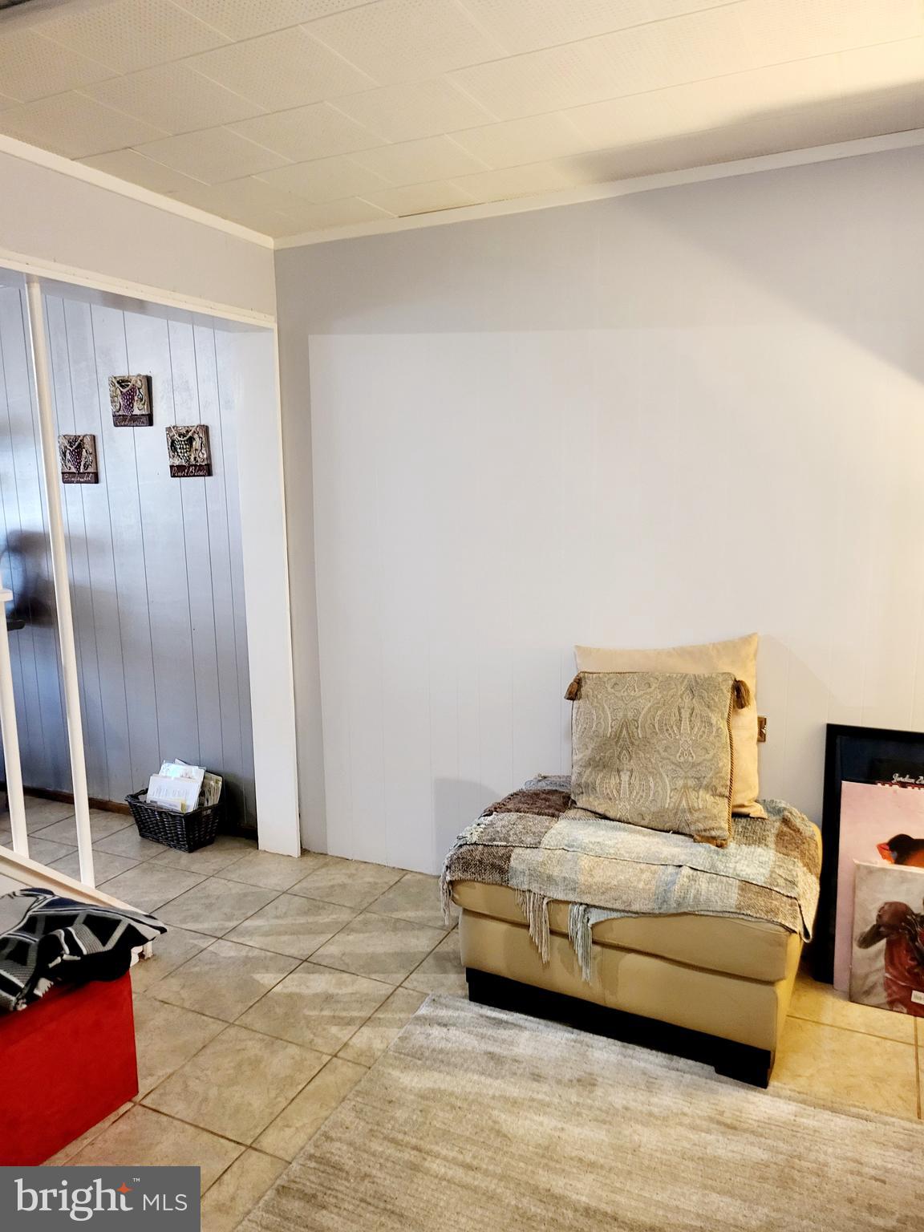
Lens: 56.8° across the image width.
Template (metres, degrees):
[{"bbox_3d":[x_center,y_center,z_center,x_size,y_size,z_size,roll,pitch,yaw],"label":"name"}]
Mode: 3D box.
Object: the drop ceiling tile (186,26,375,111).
[{"bbox_3d":[-0.382,-1.173,1.834,0.305,0.015,0.305,3,10,25],"label":"drop ceiling tile"}]

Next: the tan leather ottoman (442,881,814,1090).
[{"bbox_3d":[0.512,0.853,2.466,0.920,0.455,0.610,4,10,26],"label":"tan leather ottoman"}]

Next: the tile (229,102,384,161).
[{"bbox_3d":[-0.384,-1.215,2.148,0.305,0.015,0.302,3,10,25],"label":"tile"}]

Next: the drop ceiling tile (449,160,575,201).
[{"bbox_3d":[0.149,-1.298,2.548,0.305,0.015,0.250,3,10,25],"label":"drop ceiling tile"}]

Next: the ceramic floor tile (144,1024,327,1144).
[{"bbox_3d":[-0.551,1.157,2.127,0.333,0.010,0.333,3,10,25],"label":"ceramic floor tile"}]

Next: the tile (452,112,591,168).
[{"bbox_3d":[0.159,-1.236,2.220,0.305,0.015,0.302,3,10,25],"label":"tile"}]

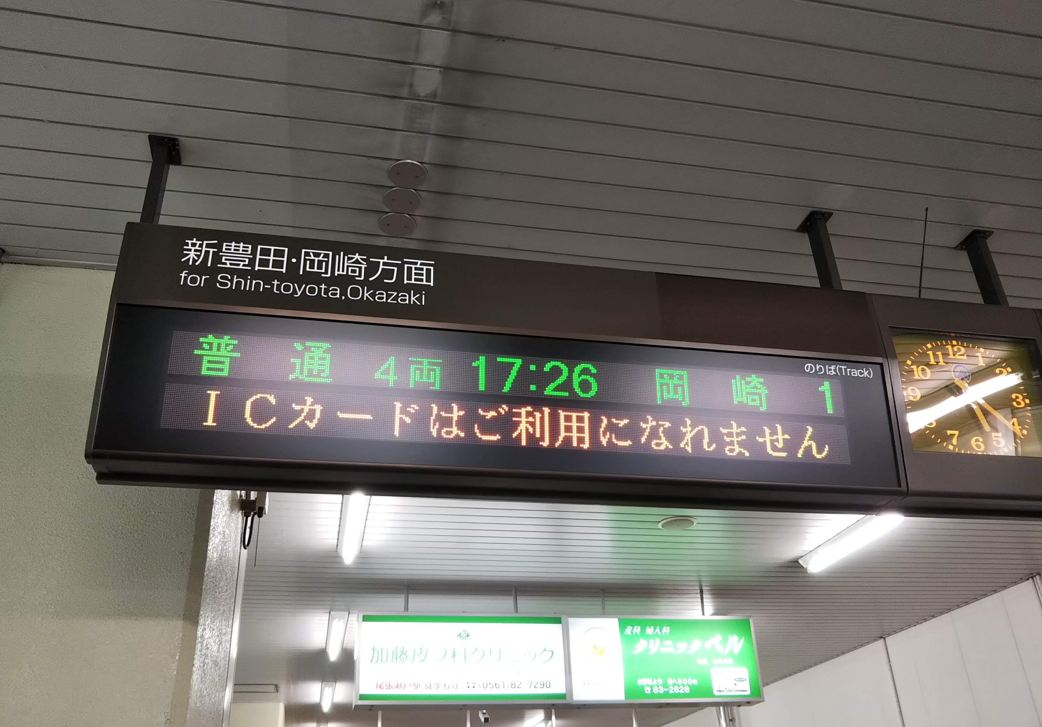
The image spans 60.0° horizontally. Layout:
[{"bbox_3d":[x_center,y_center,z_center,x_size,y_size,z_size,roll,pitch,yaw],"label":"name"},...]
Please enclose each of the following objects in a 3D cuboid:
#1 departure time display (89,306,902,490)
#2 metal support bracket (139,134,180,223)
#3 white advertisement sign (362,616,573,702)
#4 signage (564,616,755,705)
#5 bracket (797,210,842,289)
[{"bbox_3d":[0.019,0.108,2.052,1.797,0.332,0.130,4,-20,-12],"label":"departure time display"},{"bbox_3d":[-0.846,-0.398,2.102,0.064,0.262,0.090,4,-30,-12],"label":"metal support bracket"},{"bbox_3d":[-0.350,1.802,5.460,1.272,0.522,0.214,4,-30,-12],"label":"white advertisement sign"},{"bbox_3d":[0.882,1.887,5.723,1.248,0.522,0.214,4,-30,-12],"label":"signage"},{"bbox_3d":[0.822,-0.281,2.458,0.064,0.262,0.090,4,-30,-12],"label":"bracket"}]

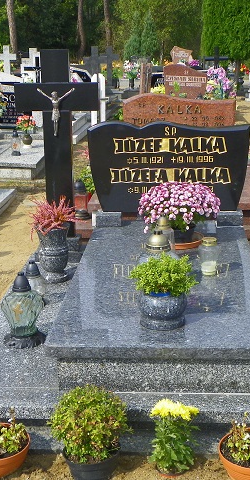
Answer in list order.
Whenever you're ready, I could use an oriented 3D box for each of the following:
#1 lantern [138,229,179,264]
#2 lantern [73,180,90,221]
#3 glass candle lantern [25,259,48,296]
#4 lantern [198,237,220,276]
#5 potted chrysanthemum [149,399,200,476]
[{"bbox_3d":[0.167,0.088,3.583,0.203,0.287,0.203,0,16,5],"label":"lantern"},{"bbox_3d":[-0.356,-0.332,5.962,0.142,0.310,0.142,0,16,4],"label":"lantern"},{"bbox_3d":[-0.505,0.227,4.082,0.145,0.228,0.145,0,16,4],"label":"glass candle lantern"},{"bbox_3d":[0.451,0.086,3.920,0.110,0.190,0.110,0,17,4],"label":"lantern"},{"bbox_3d":[0.183,0.723,2.740,0.180,0.285,0.175,0,16,5],"label":"potted chrysanthemum"}]

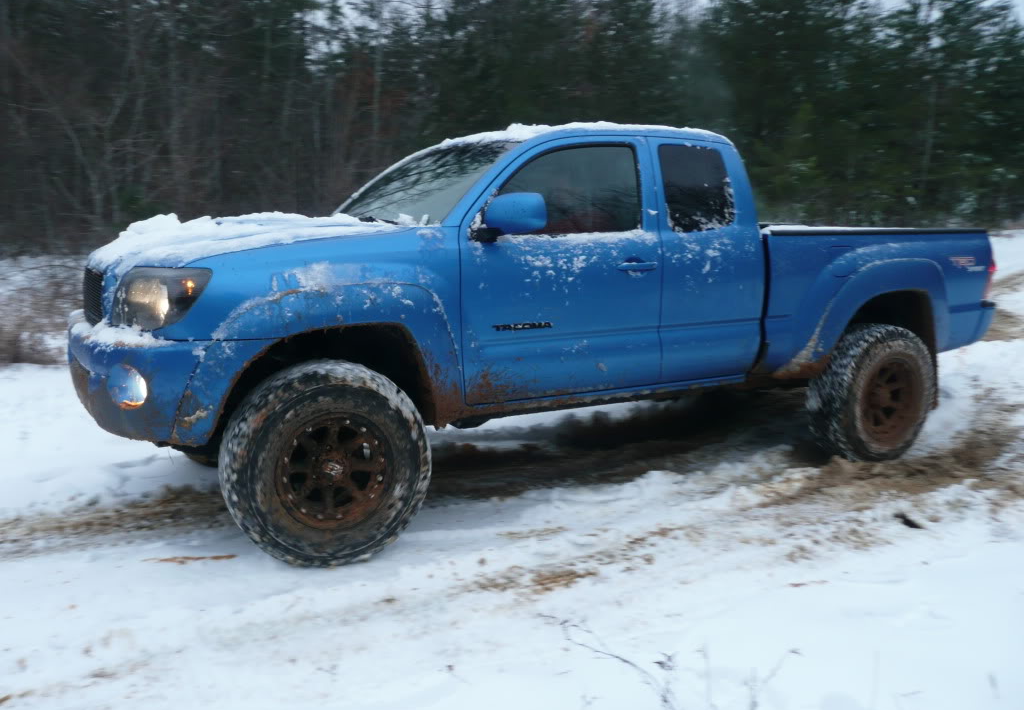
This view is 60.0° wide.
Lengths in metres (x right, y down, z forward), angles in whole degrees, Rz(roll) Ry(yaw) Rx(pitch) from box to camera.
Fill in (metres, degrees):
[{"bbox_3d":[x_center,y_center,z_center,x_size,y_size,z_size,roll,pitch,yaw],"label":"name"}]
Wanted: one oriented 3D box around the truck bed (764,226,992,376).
[{"bbox_3d":[1.777,-0.445,5.784,1.940,0.740,1.840,-5,10,-28],"label":"truck bed"}]

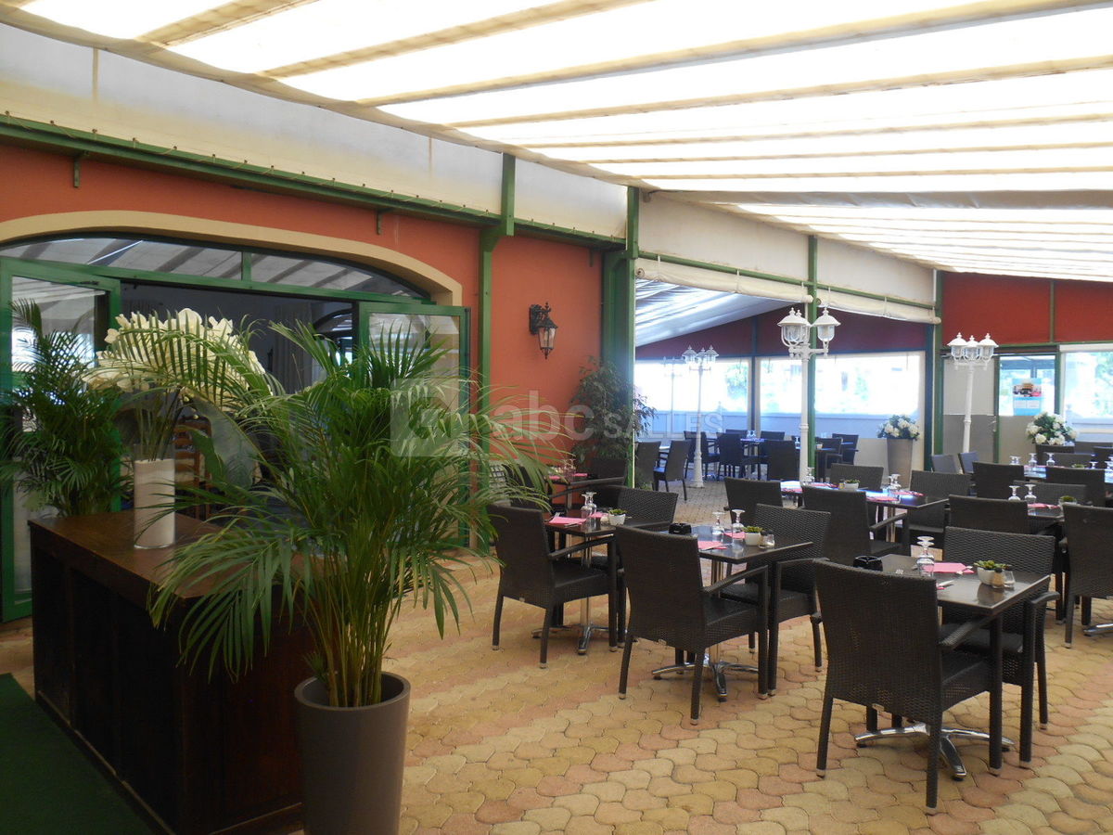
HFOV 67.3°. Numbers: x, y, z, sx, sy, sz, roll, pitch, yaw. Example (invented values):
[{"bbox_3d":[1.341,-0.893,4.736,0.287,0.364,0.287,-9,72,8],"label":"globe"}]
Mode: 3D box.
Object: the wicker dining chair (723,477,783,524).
[{"bbox_3d":[1.694,0.913,6.598,0.570,0.870,0.600,2,2,44],"label":"wicker dining chair"}]

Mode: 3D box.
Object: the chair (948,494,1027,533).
[{"bbox_3d":[2.973,0.952,5.562,0.615,0.873,0.575,-1,2,-42],"label":"chair"}]

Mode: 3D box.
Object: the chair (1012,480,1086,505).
[{"bbox_3d":[3.528,0.940,6.139,0.575,0.873,0.615,2,2,44],"label":"chair"}]

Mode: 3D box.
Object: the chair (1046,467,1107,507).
[{"bbox_3d":[5.036,0.905,8.008,0.570,0.865,0.585,2,2,45],"label":"chair"}]

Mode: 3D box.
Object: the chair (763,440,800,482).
[{"bbox_3d":[3.409,0.768,12.195,0.600,0.870,0.570,-1,2,-43],"label":"chair"}]

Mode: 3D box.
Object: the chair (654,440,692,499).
[{"bbox_3d":[1.555,0.797,12.117,0.585,0.865,0.570,1,2,40],"label":"chair"}]

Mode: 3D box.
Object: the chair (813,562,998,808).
[{"bbox_3d":[1.383,0.991,3.328,0.585,0.865,0.570,-1,2,-44],"label":"chair"}]

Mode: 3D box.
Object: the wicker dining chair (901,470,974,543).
[{"bbox_3d":[3.062,0.915,6.915,0.600,0.870,0.570,-1,2,-44],"label":"wicker dining chair"}]

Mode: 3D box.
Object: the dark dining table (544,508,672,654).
[{"bbox_3d":[0.188,1.009,5.202,0.704,0.744,0.704,-1,2,-42],"label":"dark dining table"}]

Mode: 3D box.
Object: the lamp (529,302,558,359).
[{"bbox_3d":[-0.124,-0.875,8.447,0.228,0.568,0.317,-1,2,-44],"label":"lamp"}]

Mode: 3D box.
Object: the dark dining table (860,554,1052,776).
[{"bbox_3d":[1.588,1.046,3.525,0.695,0.747,0.735,2,2,44],"label":"dark dining table"}]

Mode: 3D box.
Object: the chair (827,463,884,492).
[{"bbox_3d":[2.624,0.897,7.646,0.575,0.873,0.615,2,2,44],"label":"chair"}]

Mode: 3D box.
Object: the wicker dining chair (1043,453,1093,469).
[{"bbox_3d":[5.714,0.862,9.491,0.600,0.870,0.570,-1,2,-44],"label":"wicker dining chair"}]

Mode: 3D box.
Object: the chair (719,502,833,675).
[{"bbox_3d":[1.138,0.965,4.626,0.600,0.870,0.570,-1,2,-42],"label":"chair"}]

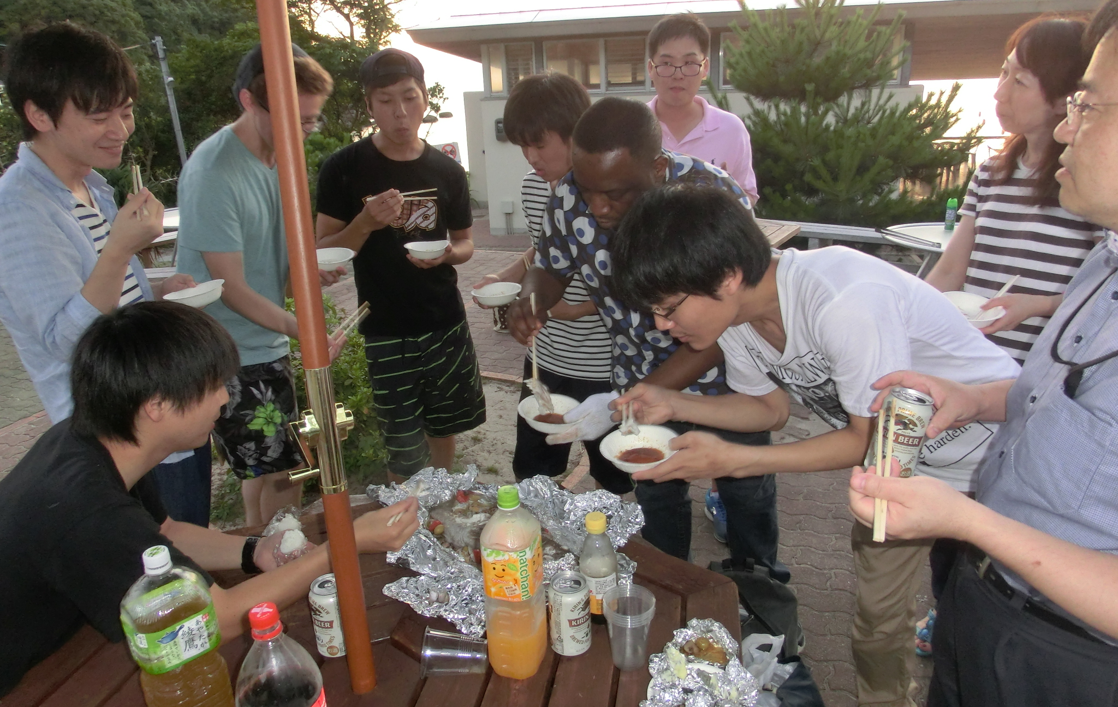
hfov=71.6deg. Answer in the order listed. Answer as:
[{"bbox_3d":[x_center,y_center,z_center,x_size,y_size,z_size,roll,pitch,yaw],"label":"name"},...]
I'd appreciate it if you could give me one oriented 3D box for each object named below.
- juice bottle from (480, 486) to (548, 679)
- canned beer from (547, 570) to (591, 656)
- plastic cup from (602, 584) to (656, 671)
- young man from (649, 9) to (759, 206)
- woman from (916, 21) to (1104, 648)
[{"bbox_3d":[-0.070,0.347,1.184,0.090,0.308,0.090,4,20,16],"label":"juice bottle"},{"bbox_3d":[0.017,0.419,1.250,0.066,0.122,0.066,-2,19,1],"label":"canned beer"},{"bbox_3d":[0.111,0.434,1.217,0.081,0.110,0.081,-2,19,1],"label":"plastic cup"},{"bbox_3d":[0.432,-0.180,2.559,0.500,1.750,0.340,2,19,13],"label":"young man"},{"bbox_3d":[1.053,0.076,1.901,0.470,1.650,0.460,14,25,39],"label":"woman"}]

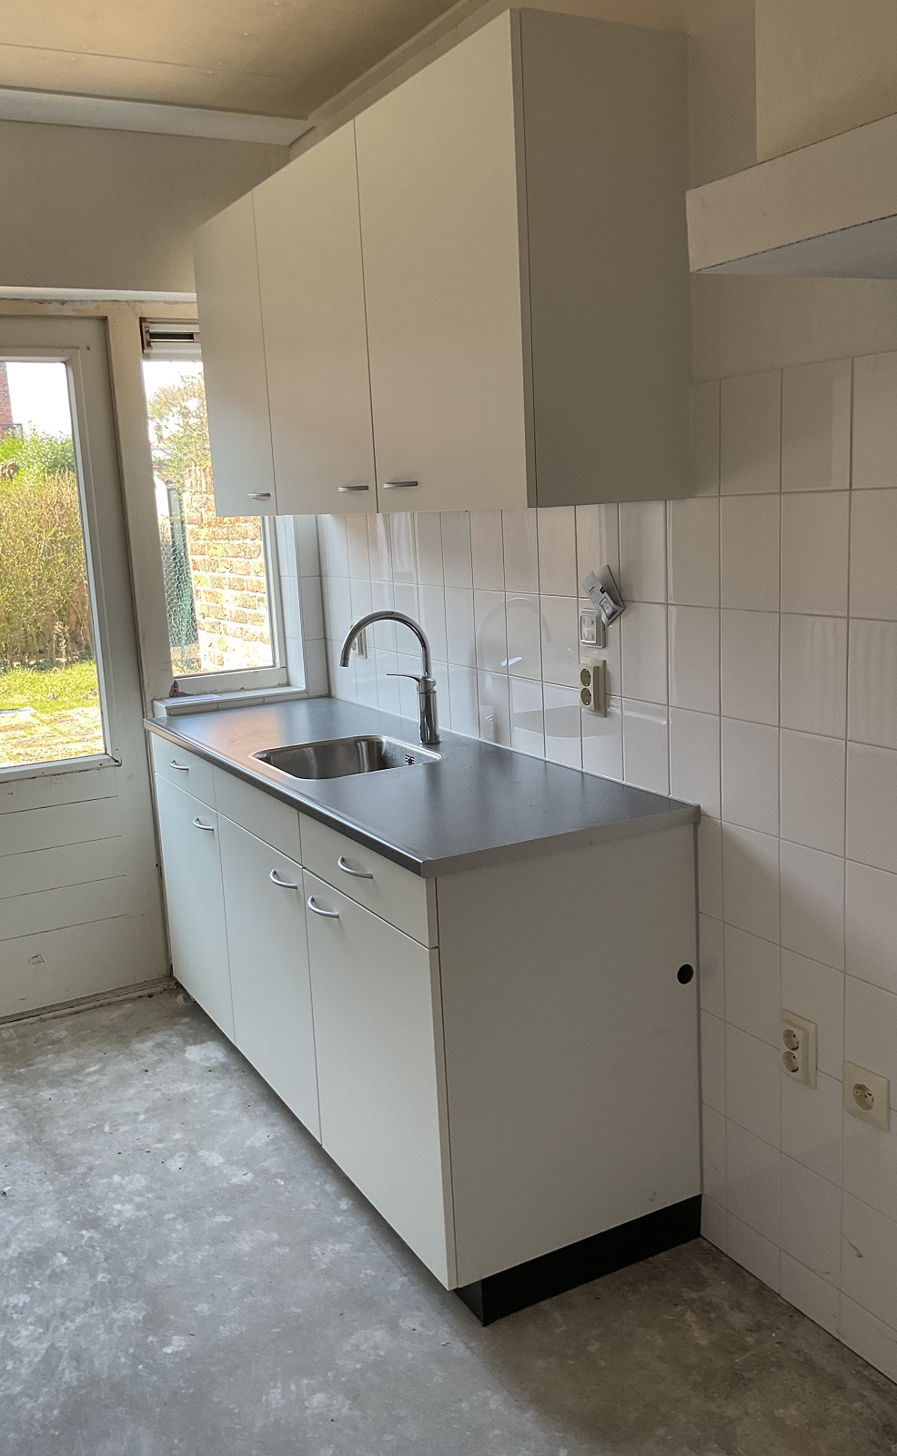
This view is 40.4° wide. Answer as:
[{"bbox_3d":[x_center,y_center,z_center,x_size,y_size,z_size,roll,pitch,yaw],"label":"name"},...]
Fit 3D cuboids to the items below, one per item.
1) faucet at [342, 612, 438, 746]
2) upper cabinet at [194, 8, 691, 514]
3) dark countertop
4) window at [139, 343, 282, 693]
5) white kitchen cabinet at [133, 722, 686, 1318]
[{"bbox_3d":[-0.146,-0.119,3.012,0.254,0.340,0.057,-8,12,-27],"label":"faucet"},{"bbox_3d":[-0.134,-0.904,2.833,0.358,0.786,1.715,-8,12,-27],"label":"upper cabinet"},{"bbox_3d":[-0.210,0.076,2.992,0.593,0.032,1.812,-8,12,-27],"label":"dark countertop"},{"bbox_3d":[-0.729,-0.664,3.804,0.380,1.102,0.069,-8,12,-27],"label":"window"},{"bbox_3d":[-0.185,0.525,3.069,0.590,0.882,1.791,-8,12,-27],"label":"white kitchen cabinet"}]

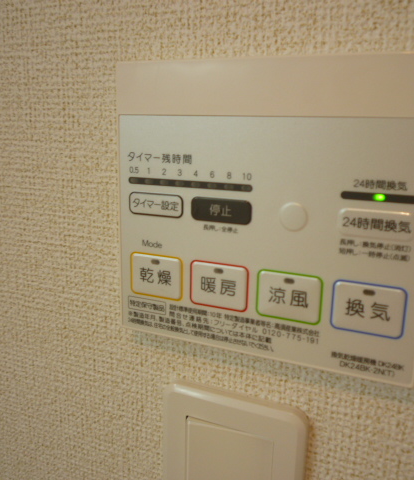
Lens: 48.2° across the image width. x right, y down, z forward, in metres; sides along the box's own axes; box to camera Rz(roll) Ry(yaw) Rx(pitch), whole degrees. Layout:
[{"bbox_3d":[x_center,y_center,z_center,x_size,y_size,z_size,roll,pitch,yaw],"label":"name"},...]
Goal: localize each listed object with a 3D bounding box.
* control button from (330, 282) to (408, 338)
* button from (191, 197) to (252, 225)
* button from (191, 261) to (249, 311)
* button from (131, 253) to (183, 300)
[{"bbox_3d":[0.060,0.026,0.173,0.026,0.019,0.005,7,14,22],"label":"control button"},{"bbox_3d":[0.006,-0.012,0.188,0.026,0.010,0.005,7,14,22],"label":"button"},{"bbox_3d":[0.005,0.020,0.195,0.026,0.019,0.005,7,14,22],"label":"button"},{"bbox_3d":[-0.023,0.017,0.206,0.026,0.019,0.005,7,14,22],"label":"button"}]

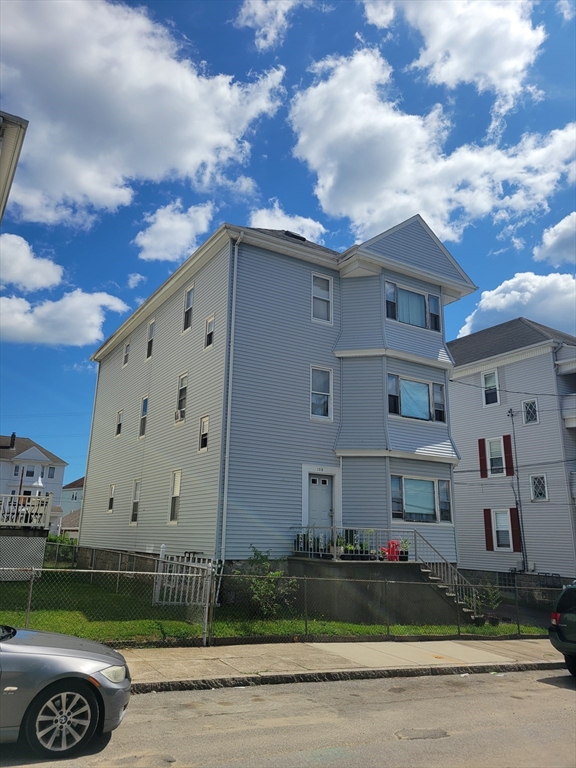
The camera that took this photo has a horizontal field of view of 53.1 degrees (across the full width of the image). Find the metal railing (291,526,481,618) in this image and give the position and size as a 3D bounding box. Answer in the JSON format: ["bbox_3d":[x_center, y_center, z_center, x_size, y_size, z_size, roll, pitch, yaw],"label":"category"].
[{"bbox_3d":[2.649,5.022,15.440,4.842,2.229,1.988,10,-17,-30],"label":"metal railing"}]

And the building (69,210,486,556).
[{"bbox_3d":[-1.687,0.993,23.547,9.159,12.638,16.259,10,-17,-30],"label":"building"}]

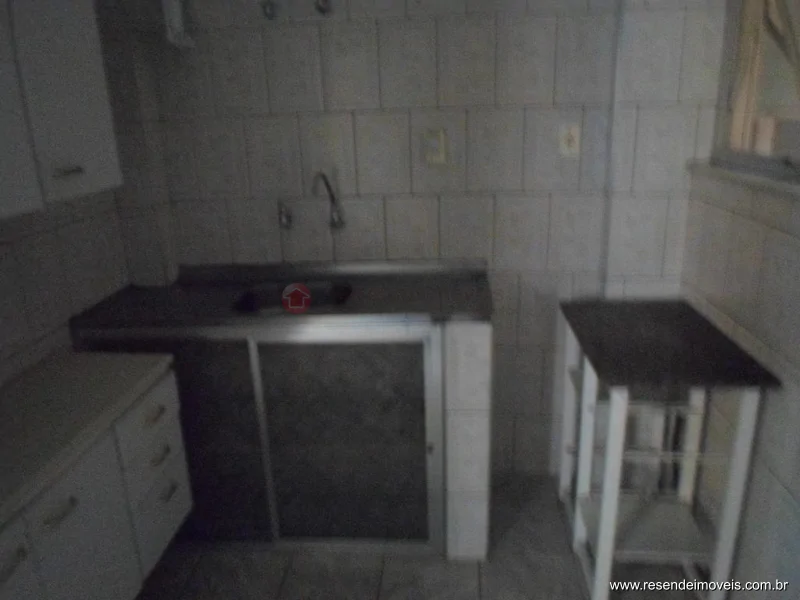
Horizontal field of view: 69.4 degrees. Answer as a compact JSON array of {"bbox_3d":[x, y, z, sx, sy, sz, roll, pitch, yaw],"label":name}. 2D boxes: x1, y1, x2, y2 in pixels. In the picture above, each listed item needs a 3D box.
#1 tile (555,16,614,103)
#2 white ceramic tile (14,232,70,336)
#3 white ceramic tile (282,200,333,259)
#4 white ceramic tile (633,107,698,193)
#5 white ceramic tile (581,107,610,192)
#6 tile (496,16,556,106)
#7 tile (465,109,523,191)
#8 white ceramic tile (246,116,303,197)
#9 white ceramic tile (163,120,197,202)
[{"bbox_3d":[0.637,-0.830,1.984,0.201,0.296,0.010,-1,16,4],"label":"tile"},{"bbox_3d":[-1.078,-0.047,1.747,0.010,0.299,0.203,-1,16,4],"label":"white ceramic tile"},{"bbox_3d":[-0.356,-0.257,2.224,0.203,0.278,0.010,0,16,5],"label":"white ceramic tile"},{"bbox_3d":[0.903,-0.514,1.970,0.202,0.290,0.010,0,16,4],"label":"white ceramic tile"},{"bbox_3d":[0.699,-0.545,2.079,0.094,0.297,0.010,-1,16,3],"label":"white ceramic tile"},{"bbox_3d":[0.436,-0.827,1.997,0.203,0.299,0.010,0,16,5],"label":"tile"},{"bbox_3d":[0.343,-0.540,2.089,0.201,0.296,0.010,-1,16,4],"label":"tile"},{"bbox_3d":[-0.460,-0.524,2.127,0.198,0.292,0.010,0,16,4],"label":"white ceramic tile"},{"bbox_3d":[-0.821,-0.526,2.174,0.107,0.299,0.010,-1,16,4],"label":"white ceramic tile"}]

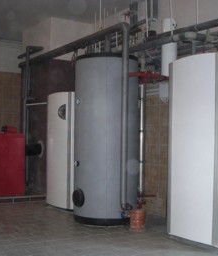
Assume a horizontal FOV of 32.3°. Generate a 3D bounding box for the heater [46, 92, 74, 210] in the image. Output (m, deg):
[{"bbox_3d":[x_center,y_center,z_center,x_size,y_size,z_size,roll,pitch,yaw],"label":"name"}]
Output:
[{"bbox_3d":[-0.415,0.326,5.494,0.720,1.574,0.701,2,-1,-39],"label":"heater"}]

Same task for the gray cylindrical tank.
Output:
[{"bbox_3d":[-0.033,0.131,4.652,0.802,1.948,0.792,1,-1,0],"label":"gray cylindrical tank"}]

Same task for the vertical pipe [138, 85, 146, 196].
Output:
[{"bbox_3d":[0.415,0.145,4.748,0.085,1.438,0.085,1,-1,0],"label":"vertical pipe"}]

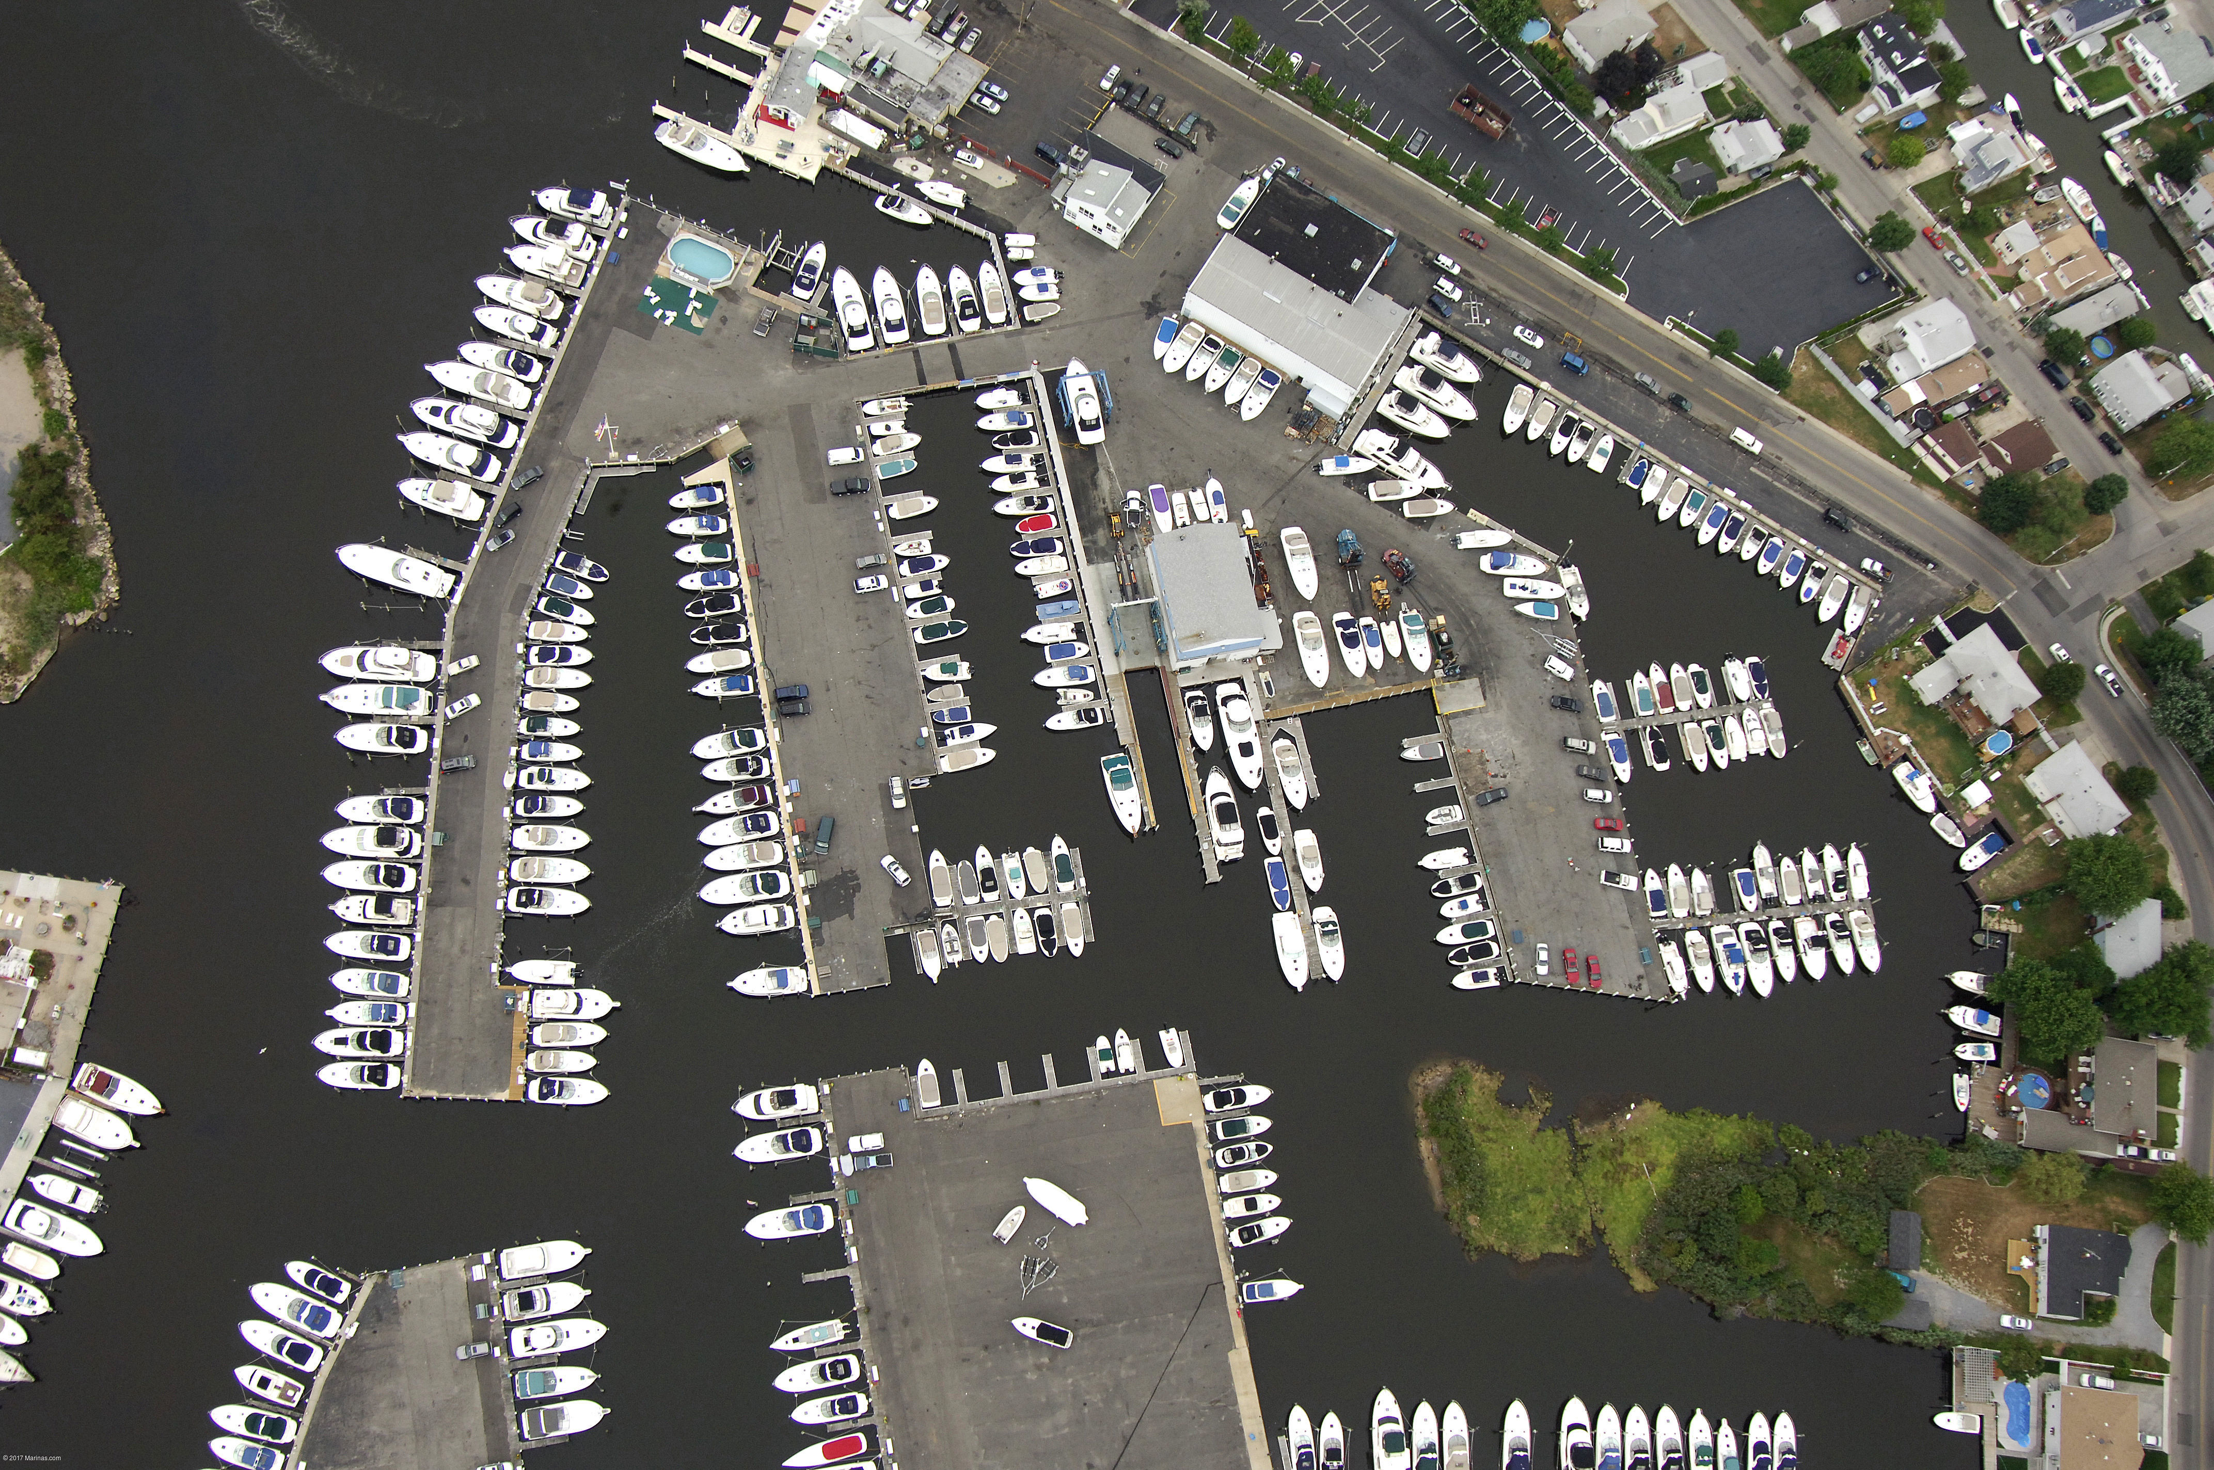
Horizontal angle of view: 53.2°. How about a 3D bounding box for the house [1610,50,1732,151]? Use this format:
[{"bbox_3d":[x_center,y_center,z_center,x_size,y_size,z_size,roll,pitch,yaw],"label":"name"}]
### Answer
[{"bbox_3d":[95.290,-107.210,371.880,23.380,6.020,9.930,-26,77,-15],"label":"house"}]

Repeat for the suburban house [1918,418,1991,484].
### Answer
[{"bbox_3d":[134.222,-45.628,351.935,7.676,5.600,7.505,-26,75,-15],"label":"suburban house"}]

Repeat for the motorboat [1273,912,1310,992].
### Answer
[{"bbox_3d":[26.700,31.140,317.690,3.910,3.210,11.810,-7,72,-10],"label":"motorboat"}]

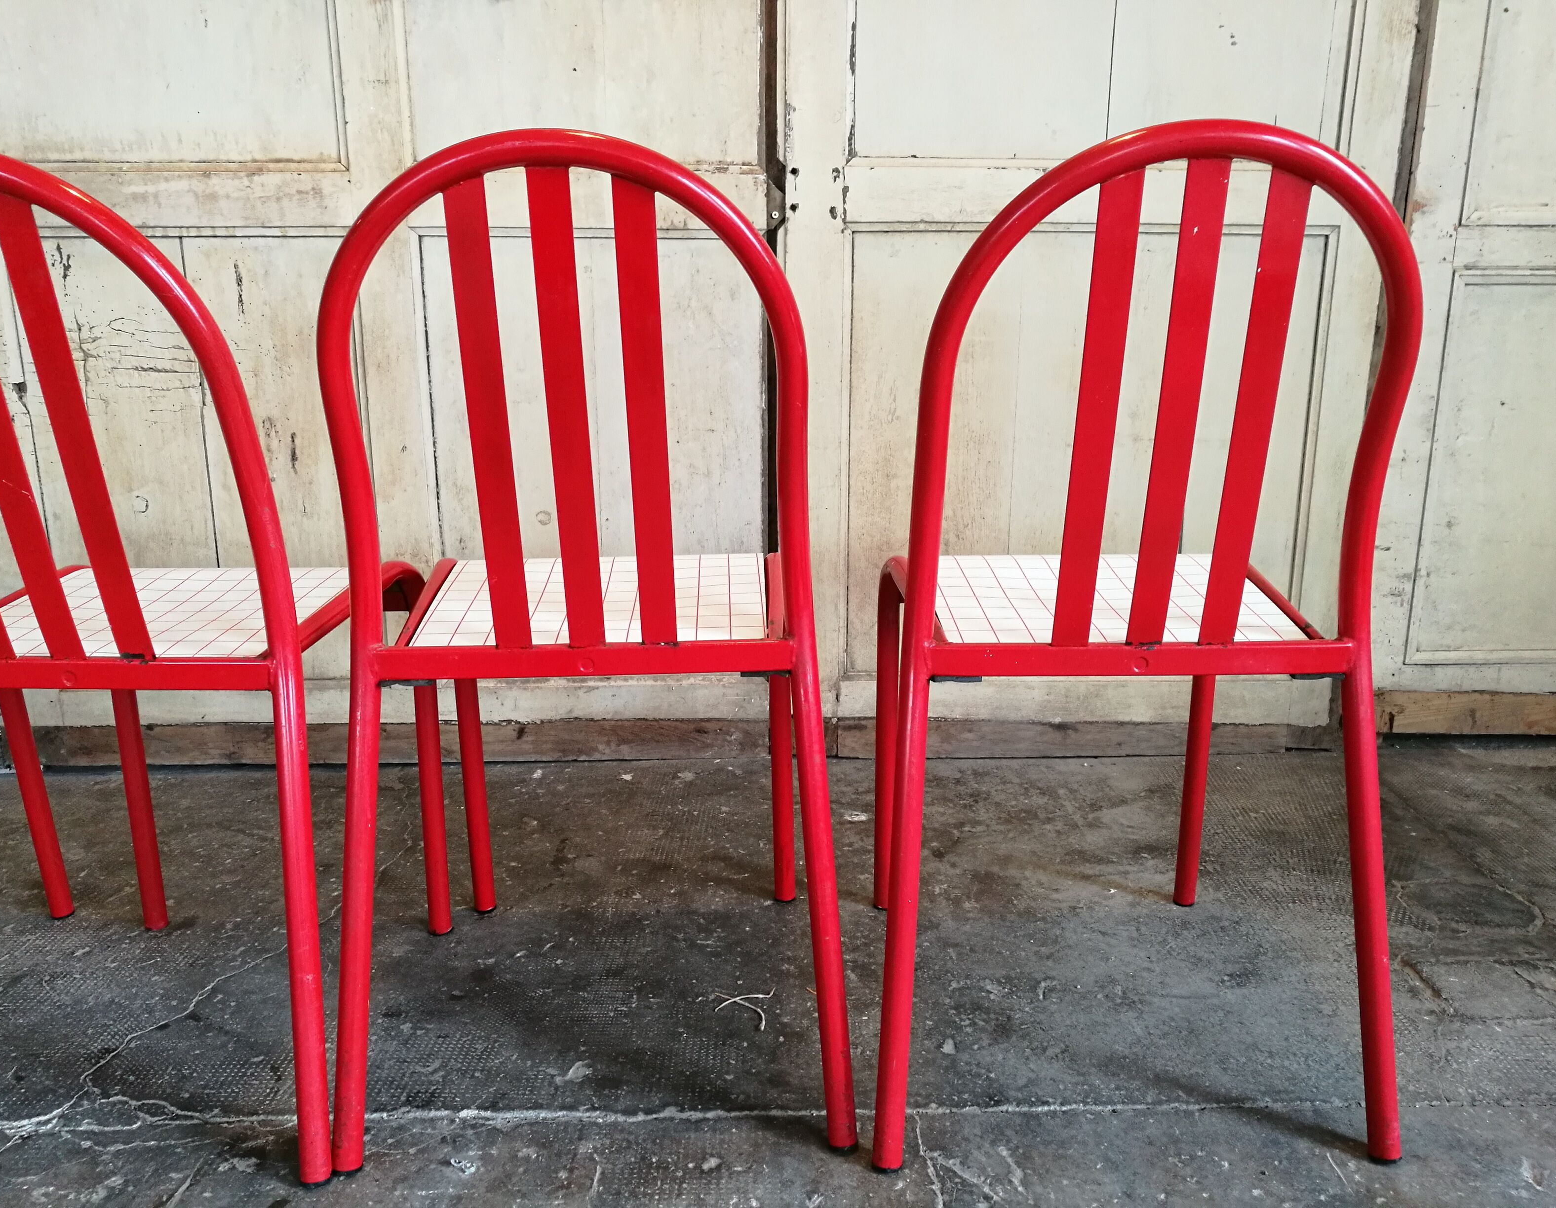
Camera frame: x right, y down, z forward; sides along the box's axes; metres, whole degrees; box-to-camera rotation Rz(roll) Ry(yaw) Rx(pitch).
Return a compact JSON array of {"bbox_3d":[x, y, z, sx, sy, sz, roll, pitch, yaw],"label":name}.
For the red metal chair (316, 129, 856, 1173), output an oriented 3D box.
[{"bbox_3d":[-0.165,0.016,1.180,0.447,0.825,0.467,-1,15,-2],"label":"red metal chair"}]

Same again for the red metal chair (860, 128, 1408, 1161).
[{"bbox_3d":[0.300,0.014,1.168,0.447,0.825,0.467,-1,15,0],"label":"red metal chair"}]

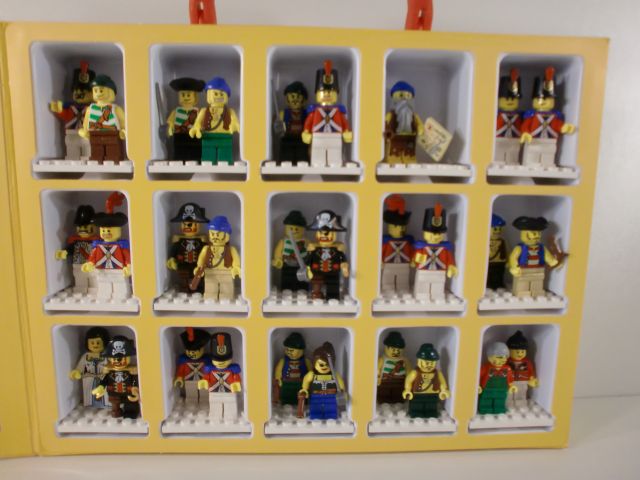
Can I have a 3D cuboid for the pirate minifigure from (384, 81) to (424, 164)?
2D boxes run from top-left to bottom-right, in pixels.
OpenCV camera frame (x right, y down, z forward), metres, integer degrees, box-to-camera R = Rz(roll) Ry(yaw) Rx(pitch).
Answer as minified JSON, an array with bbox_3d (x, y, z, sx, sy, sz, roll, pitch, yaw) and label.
[{"bbox_3d":[0.044,-0.060,0.251,0.021,0.045,0.014,0,9,-2],"label":"pirate minifigure"}]

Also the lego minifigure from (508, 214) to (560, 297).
[{"bbox_3d":[0.115,0.009,0.257,0.030,0.045,0.016,0,9,-2],"label":"lego minifigure"}]

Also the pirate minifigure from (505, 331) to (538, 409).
[{"bbox_3d":[0.116,0.074,0.277,0.022,0.046,0.014,0,9,-2],"label":"pirate minifigure"}]

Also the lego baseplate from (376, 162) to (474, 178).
[{"bbox_3d":[0.051,-0.036,0.252,0.048,0.005,0.032,0,9,-2],"label":"lego baseplate"}]

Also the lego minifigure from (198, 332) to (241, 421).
[{"bbox_3d":[-0.054,0.074,0.260,0.023,0.049,0.016,0,9,-2],"label":"lego minifigure"}]

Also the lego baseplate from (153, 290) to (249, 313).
[{"bbox_3d":[-0.062,0.032,0.264,0.048,0.005,0.032,0,10,-2],"label":"lego baseplate"}]

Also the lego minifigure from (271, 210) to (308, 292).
[{"bbox_3d":[-0.015,0.007,0.268,0.022,0.046,0.014,0,9,-2],"label":"lego minifigure"}]

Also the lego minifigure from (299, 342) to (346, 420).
[{"bbox_3d":[0.002,0.078,0.264,0.026,0.043,0.018,0,10,-2],"label":"lego minifigure"}]

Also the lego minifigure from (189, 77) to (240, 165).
[{"bbox_3d":[-0.051,-0.059,0.239,0.025,0.043,0.017,0,10,-2],"label":"lego minifigure"}]

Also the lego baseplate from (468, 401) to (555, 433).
[{"bbox_3d":[0.104,0.098,0.279,0.048,0.005,0.032,0,10,-2],"label":"lego baseplate"}]

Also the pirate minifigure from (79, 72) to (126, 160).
[{"bbox_3d":[-0.106,-0.059,0.236,0.025,0.043,0.017,0,10,-2],"label":"pirate minifigure"}]

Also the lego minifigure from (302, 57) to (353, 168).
[{"bbox_3d":[0.004,-0.063,0.241,0.026,0.052,0.015,0,10,-2],"label":"lego minifigure"}]

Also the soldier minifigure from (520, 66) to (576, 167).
[{"bbox_3d":[0.117,-0.061,0.245,0.031,0.053,0.015,0,9,-2],"label":"soldier minifigure"}]

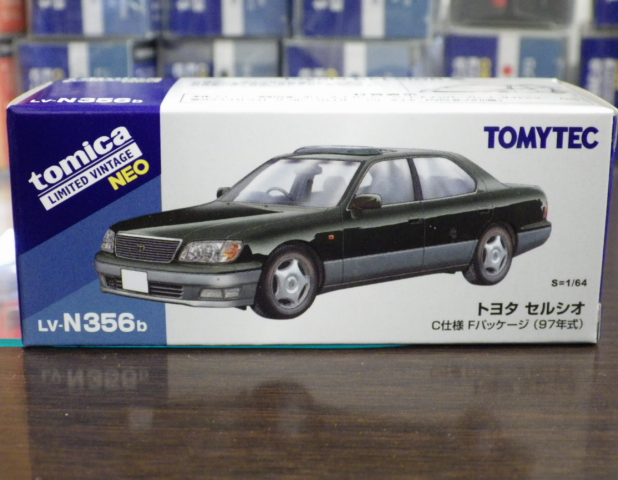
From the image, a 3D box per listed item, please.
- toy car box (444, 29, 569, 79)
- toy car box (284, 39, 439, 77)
[{"bbox_3d":[0.073,-0.061,0.412,0.042,0.043,0.104,3,16,9],"label":"toy car box"},{"bbox_3d":[0.018,-0.055,0.394,0.041,0.042,0.104,2,16,6],"label":"toy car box"}]

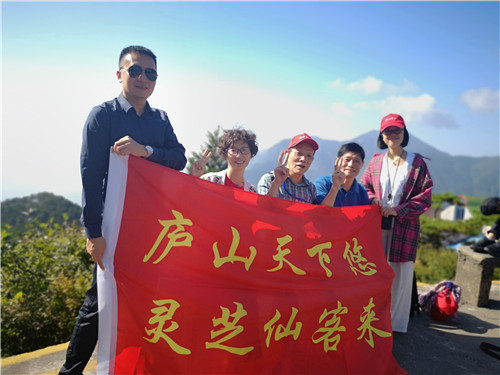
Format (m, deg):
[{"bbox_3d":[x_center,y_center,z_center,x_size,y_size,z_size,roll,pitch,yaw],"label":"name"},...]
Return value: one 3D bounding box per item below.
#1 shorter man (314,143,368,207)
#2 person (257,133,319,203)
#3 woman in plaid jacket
[{"bbox_3d":[0.635,0.385,2.680,0.500,1.380,0.500,0,-1,5],"label":"shorter man"},{"bbox_3d":[0.250,0.370,2.540,0.500,1.400,0.500,0,-1,-5],"label":"person"},{"bbox_3d":[1.090,0.268,2.910,0.530,1.630,0.350,0,-1,22],"label":"woman in plaid jacket"}]

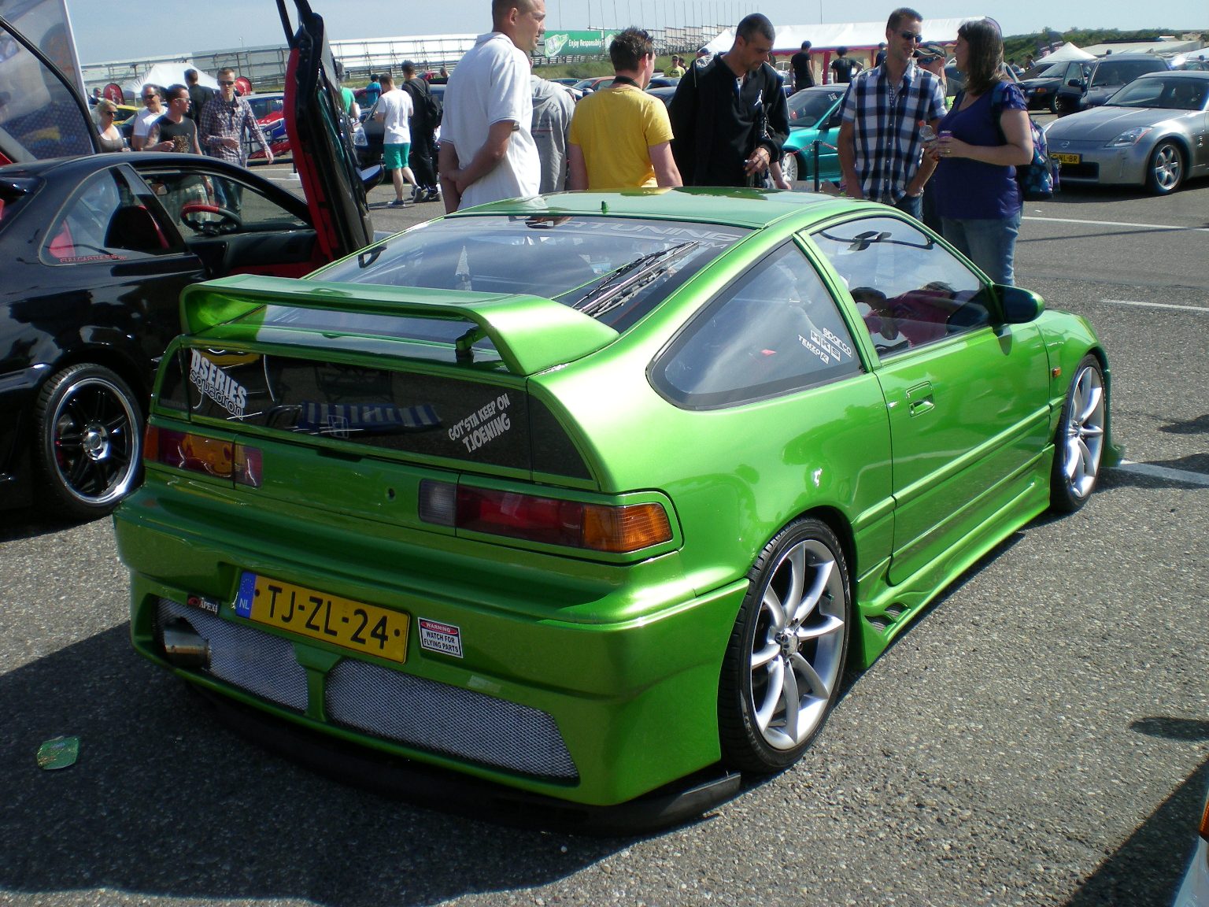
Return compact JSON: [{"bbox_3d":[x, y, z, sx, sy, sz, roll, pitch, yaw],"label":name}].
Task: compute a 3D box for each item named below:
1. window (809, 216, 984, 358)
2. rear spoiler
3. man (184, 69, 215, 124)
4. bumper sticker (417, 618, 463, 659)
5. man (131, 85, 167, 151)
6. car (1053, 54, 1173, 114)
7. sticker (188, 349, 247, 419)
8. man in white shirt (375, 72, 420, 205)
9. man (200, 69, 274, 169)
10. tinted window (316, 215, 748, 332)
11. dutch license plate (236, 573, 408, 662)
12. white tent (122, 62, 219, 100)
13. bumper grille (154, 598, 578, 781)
[{"bbox_3d":[0.871,-0.485,3.711,0.060,0.390,0.960,-23,-1,37],"label":"window"},{"bbox_3d":[-0.489,-0.313,2.929,1.000,0.150,0.345,9,18,34],"label":"rear spoiler"},{"bbox_3d":[-5.440,-4.282,18.039,0.520,1.800,0.360,-10,18,-28],"label":"man"},{"bbox_3d":[-0.335,0.377,2.715,0.110,0.070,0.005,8,22,33],"label":"bumper sticker"},{"bbox_3d":[-4.079,-2.489,12.227,0.520,1.770,0.330,-6,16,-16],"label":"man"},{"bbox_3d":[9.059,-6.149,22.880,1.700,1.400,4.000,4,16,20],"label":"car"},{"bbox_3d":[-0.890,-0.161,3.065,0.200,0.085,0.005,30,29,26],"label":"sticker"},{"bbox_3d":[-2.679,-4.055,17.224,0.500,1.690,0.440,-14,20,-38],"label":"man in white shirt"},{"bbox_3d":[-3.603,-2.825,12.939,0.660,1.800,0.440,-11,18,-30],"label":"man"},{"bbox_3d":[-0.269,-0.453,3.224,1.020,0.090,0.850,9,30,34],"label":"tinted window"},{"bbox_3d":[-0.624,0.353,2.906,0.520,0.110,0.012,9,2,34],"label":"dutch license plate"},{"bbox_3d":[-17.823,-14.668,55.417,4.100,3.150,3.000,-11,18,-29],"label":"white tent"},{"bbox_3d":[-0.609,0.502,2.931,1.290,0.190,0.090,9,19,34],"label":"bumper grille"}]

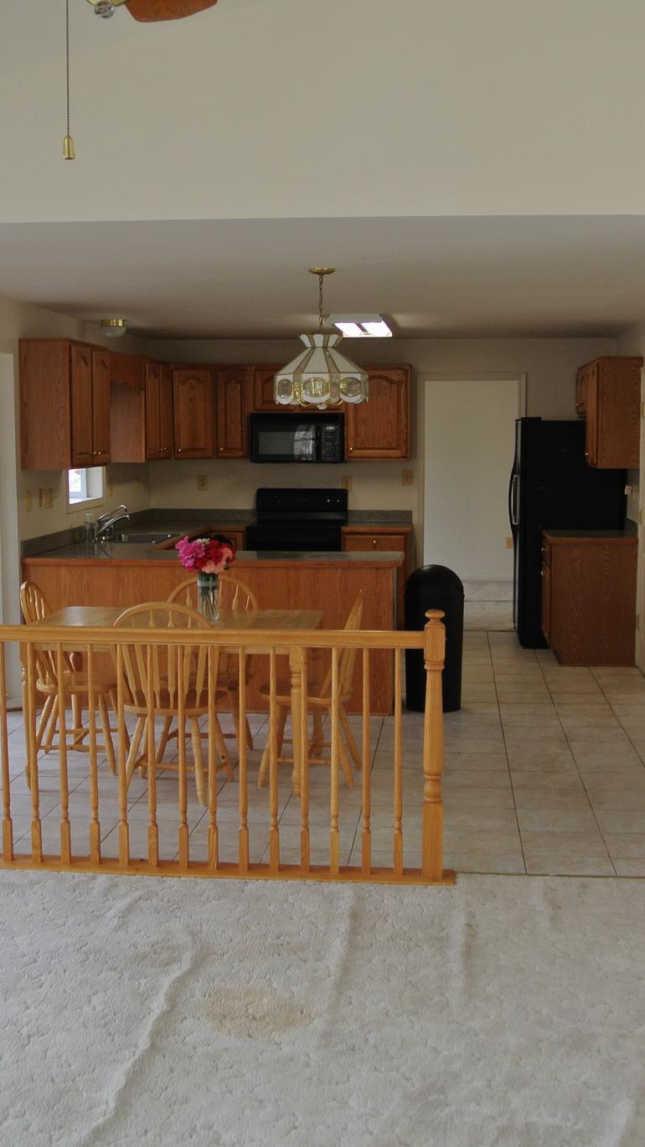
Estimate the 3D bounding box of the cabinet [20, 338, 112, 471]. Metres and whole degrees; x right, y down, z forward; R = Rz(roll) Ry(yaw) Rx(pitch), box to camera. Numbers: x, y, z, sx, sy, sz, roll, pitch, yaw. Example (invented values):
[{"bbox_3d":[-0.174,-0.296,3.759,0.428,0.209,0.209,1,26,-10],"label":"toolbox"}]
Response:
[{"bbox_3d":[-1.542,-1.007,7.789,0.325,0.760,0.820,1,6,6],"label":"cabinet"}]

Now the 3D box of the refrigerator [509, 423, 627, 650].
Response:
[{"bbox_3d":[1.892,-0.331,10.074,0.840,1.750,0.850,1,6,6],"label":"refrigerator"}]

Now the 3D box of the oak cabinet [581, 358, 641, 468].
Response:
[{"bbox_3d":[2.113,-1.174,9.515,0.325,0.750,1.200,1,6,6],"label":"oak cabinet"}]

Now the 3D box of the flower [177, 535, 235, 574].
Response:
[{"bbox_3d":[-0.553,-0.086,6.100,0.260,0.175,0.250,1,6,6],"label":"flower"}]

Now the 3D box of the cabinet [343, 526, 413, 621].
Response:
[{"bbox_3d":[0.454,0.061,10.373,0.515,0.910,0.620,1,6,6],"label":"cabinet"}]

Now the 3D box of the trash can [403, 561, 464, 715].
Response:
[{"bbox_3d":[0.674,0.378,7.803,0.360,0.875,0.360,1,6,6],"label":"trash can"}]

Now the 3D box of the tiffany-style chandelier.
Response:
[{"bbox_3d":[0.001,-1.137,6.148,0.460,0.655,0.460,1,6,6],"label":"tiffany-style chandelier"}]

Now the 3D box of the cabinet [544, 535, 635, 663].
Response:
[{"bbox_3d":[1.939,0.169,9.432,0.630,0.920,0.680,1,6,6],"label":"cabinet"}]

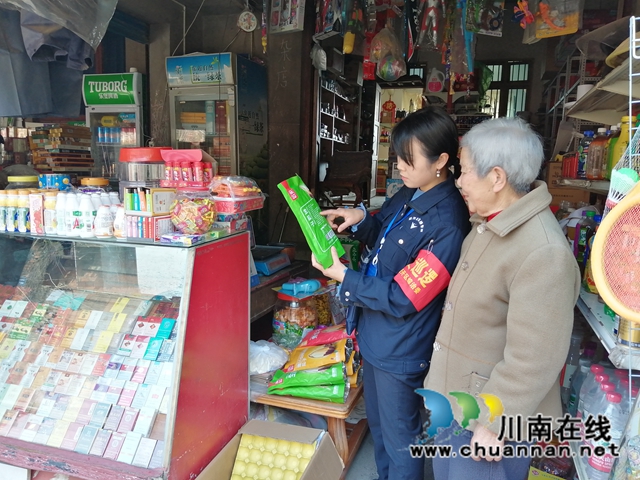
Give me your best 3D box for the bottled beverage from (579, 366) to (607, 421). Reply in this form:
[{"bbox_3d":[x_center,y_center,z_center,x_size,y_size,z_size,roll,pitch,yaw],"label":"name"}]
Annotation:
[{"bbox_3d":[0.824,0.496,1.449,0.064,0.226,0.064,5,9,19],"label":"bottled beverage"}]

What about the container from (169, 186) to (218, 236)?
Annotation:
[{"bbox_3d":[-0.454,-0.105,1.728,0.158,0.165,0.158,4,10,17],"label":"container"}]

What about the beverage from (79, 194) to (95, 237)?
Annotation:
[{"bbox_3d":[-0.798,-0.083,1.635,0.050,0.147,0.050,4,10,17],"label":"beverage"}]

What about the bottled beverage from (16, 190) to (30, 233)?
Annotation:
[{"bbox_3d":[-1.064,-0.107,1.717,0.043,0.149,0.043,4,9,13],"label":"bottled beverage"}]

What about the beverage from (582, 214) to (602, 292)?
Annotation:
[{"bbox_3d":[0.847,0.038,1.465,0.060,0.232,0.060,4,9,13],"label":"beverage"}]

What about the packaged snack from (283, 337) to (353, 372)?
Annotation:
[{"bbox_3d":[-0.006,0.457,1.900,0.270,0.050,0.155,-15,22,24],"label":"packaged snack"}]

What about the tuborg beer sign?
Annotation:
[{"bbox_3d":[-1.607,-1.159,3.719,0.500,0.245,0.100,4,9,16],"label":"tuborg beer sign"}]

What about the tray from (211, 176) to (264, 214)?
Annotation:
[{"bbox_3d":[-0.336,-0.184,1.894,0.126,0.130,0.200,5,11,24],"label":"tray"}]

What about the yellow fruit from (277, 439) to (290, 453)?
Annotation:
[{"bbox_3d":[-0.140,0.787,1.840,0.050,0.050,0.050,2,9,0],"label":"yellow fruit"}]

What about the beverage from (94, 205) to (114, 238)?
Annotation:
[{"bbox_3d":[-0.735,-0.064,1.631,0.062,0.113,0.062,4,10,17],"label":"beverage"}]

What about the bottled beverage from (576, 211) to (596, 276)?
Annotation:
[{"bbox_3d":[0.838,0.021,1.491,0.064,0.222,0.064,4,11,18],"label":"bottled beverage"}]

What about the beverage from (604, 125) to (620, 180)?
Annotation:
[{"bbox_3d":[1.173,-0.344,1.911,0.066,0.217,0.066,4,11,18],"label":"beverage"}]

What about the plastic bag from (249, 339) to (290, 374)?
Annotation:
[{"bbox_3d":[-0.247,0.531,2.180,0.220,0.130,0.180,2,9,0],"label":"plastic bag"}]

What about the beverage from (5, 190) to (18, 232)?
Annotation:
[{"bbox_3d":[-1.107,-0.109,1.722,0.043,0.149,0.043,4,9,13],"label":"beverage"}]

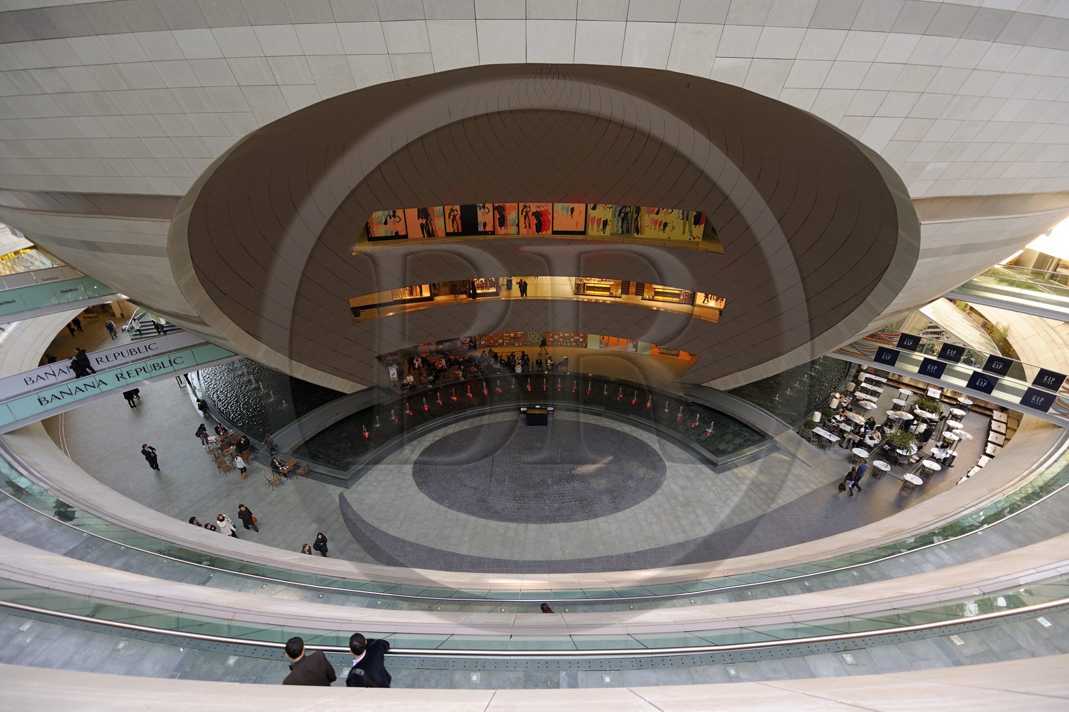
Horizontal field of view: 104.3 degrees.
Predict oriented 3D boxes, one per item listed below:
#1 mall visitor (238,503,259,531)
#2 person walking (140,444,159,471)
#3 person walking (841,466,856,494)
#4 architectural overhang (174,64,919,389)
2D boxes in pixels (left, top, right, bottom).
[{"bbox_3d":[-13.394,7.521,19.427,0.550,1.650,0.580,15,28,32],"label":"mall visitor"},{"bbox_3d":[-21.789,5.711,23.615,0.420,1.780,0.540,2,24,7],"label":"person walking"},{"bbox_3d":[16.181,6.353,21.154,0.500,1.630,0.620,-5,24,-9],"label":"person walking"},{"bbox_3d":[0.500,-4.470,24.660,37.500,18.000,17.500,0,25,1],"label":"architectural overhang"}]

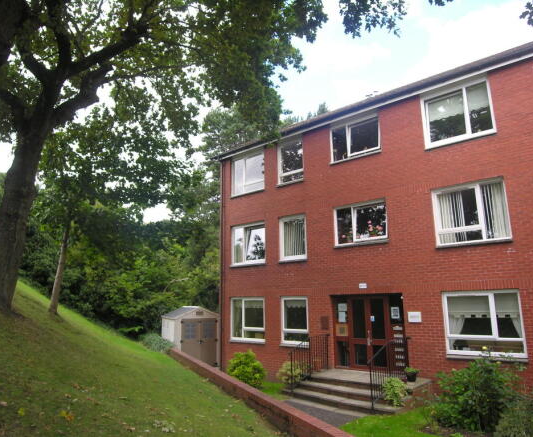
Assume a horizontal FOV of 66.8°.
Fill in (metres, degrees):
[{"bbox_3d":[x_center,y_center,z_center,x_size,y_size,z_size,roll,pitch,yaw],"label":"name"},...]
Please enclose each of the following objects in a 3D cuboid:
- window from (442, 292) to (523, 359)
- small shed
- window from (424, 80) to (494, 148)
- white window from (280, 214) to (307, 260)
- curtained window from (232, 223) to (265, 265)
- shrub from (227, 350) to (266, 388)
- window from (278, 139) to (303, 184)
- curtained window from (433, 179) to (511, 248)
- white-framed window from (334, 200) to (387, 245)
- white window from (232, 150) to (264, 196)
[{"bbox_3d":[5.005,2.440,9.360,1.612,1.445,0.120,-11,-16,38],"label":"window"},{"bbox_3d":[-2.935,4.530,15.560,1.800,2.180,2.000,6,-14,-28],"label":"small shed"},{"bbox_3d":[4.961,-2.670,10.482,1.612,1.430,0.120,-11,-16,38],"label":"window"},{"bbox_3d":[0.864,0.643,13.243,1.073,1.436,0.150,-11,-16,39],"label":"white window"},{"bbox_3d":[-0.621,0.930,14.443,1.579,1.423,0.120,-11,-16,38],"label":"curtained window"},{"bbox_3d":[-0.583,4.470,12.232,1.100,1.000,1.050,-1,-12,0],"label":"shrub"},{"bbox_3d":[0.862,-1.908,13.790,1.033,1.430,0.120,-11,-16,38],"label":"window"},{"bbox_3d":[4.955,-0.114,9.888,1.655,1.416,0.150,-11,-16,39],"label":"curtained window"},{"bbox_3d":[2.716,0.171,11.751,1.666,1.113,0.150,-11,-16,39],"label":"white-framed window"},{"bbox_3d":[-0.685,-1.637,15.042,1.624,1.426,0.150,-11,-16,39],"label":"white window"}]

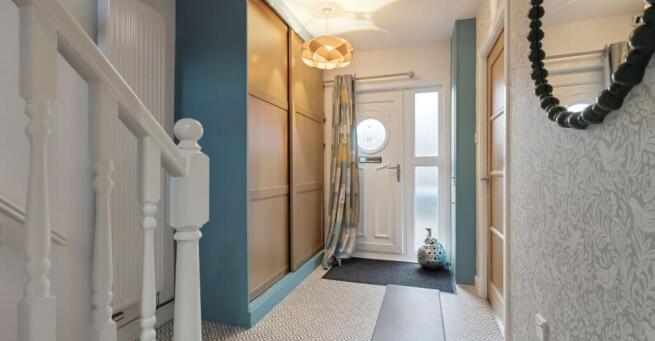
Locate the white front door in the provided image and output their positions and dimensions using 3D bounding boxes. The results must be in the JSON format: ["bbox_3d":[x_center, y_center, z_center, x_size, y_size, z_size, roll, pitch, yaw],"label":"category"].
[{"bbox_3d":[0.535,0.020,3.575,0.760,1.950,0.060,0,0,17],"label":"white front door"}]

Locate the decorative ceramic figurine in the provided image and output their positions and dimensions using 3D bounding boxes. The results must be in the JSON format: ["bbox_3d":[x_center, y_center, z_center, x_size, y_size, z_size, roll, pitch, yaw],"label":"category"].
[{"bbox_3d":[1.132,0.840,3.140,0.320,0.420,0.320,0,0,17],"label":"decorative ceramic figurine"}]

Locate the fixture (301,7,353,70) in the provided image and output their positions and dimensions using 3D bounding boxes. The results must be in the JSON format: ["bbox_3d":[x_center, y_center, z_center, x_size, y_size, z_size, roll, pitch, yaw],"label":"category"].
[{"bbox_3d":[-0.003,-1.148,2.500,0.440,0.475,0.440,0,0,0],"label":"fixture"}]

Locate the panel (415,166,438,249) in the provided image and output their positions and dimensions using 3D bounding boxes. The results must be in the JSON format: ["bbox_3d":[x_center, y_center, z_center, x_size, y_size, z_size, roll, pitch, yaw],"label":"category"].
[{"bbox_3d":[1.158,0.435,3.385,0.260,0.960,0.030,0,0,17],"label":"panel"}]

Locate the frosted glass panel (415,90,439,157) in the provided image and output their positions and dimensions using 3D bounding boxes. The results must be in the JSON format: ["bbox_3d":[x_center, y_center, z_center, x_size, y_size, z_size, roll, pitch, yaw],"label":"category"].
[{"bbox_3d":[1.158,-0.530,3.385,0.260,0.750,0.030,0,0,17],"label":"frosted glass panel"}]

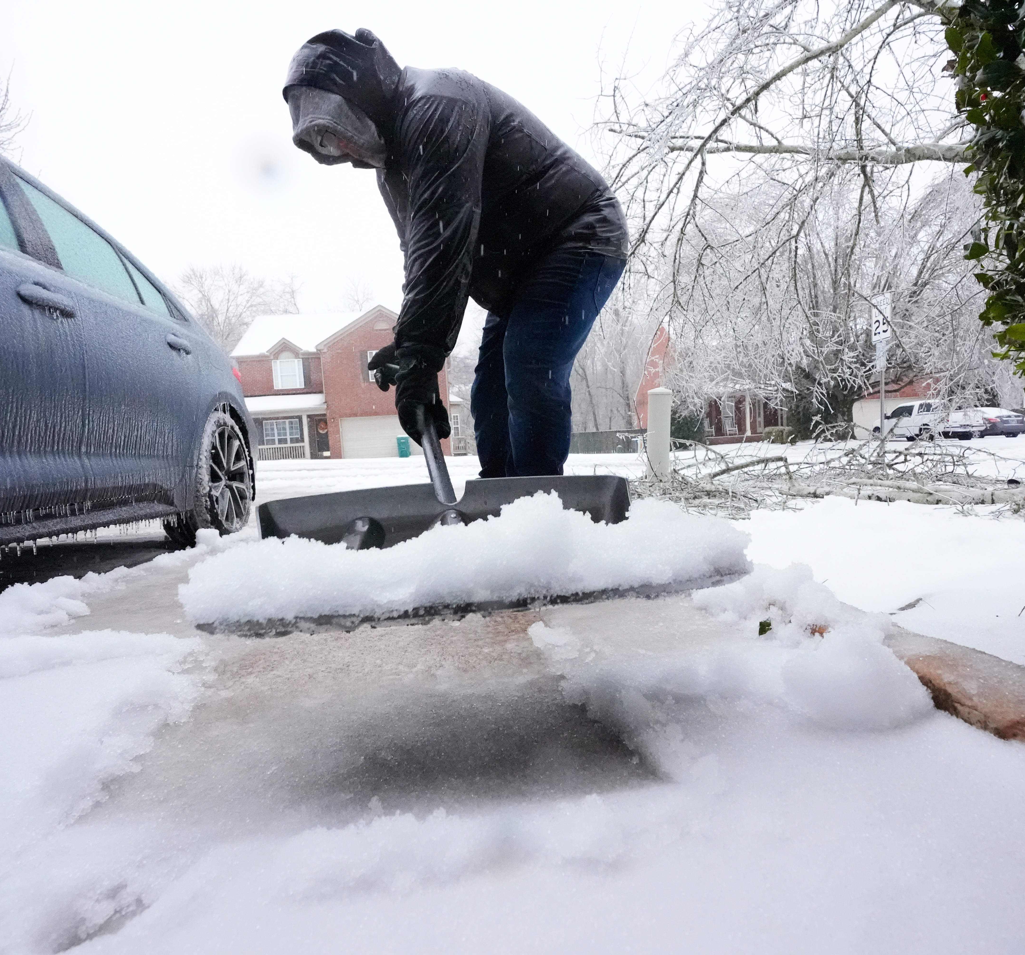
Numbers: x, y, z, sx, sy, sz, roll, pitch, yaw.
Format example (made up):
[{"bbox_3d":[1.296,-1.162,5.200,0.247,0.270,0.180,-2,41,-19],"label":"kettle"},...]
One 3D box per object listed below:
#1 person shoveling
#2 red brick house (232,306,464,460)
[{"bbox_3d":[-0.090,-0.380,1.570,0.970,1.330,0.720,-6,6,-34],"label":"person shoveling"},{"bbox_3d":[-9.432,-5.603,38.067,12.400,8.300,11.500,-3,5,-4],"label":"red brick house"}]

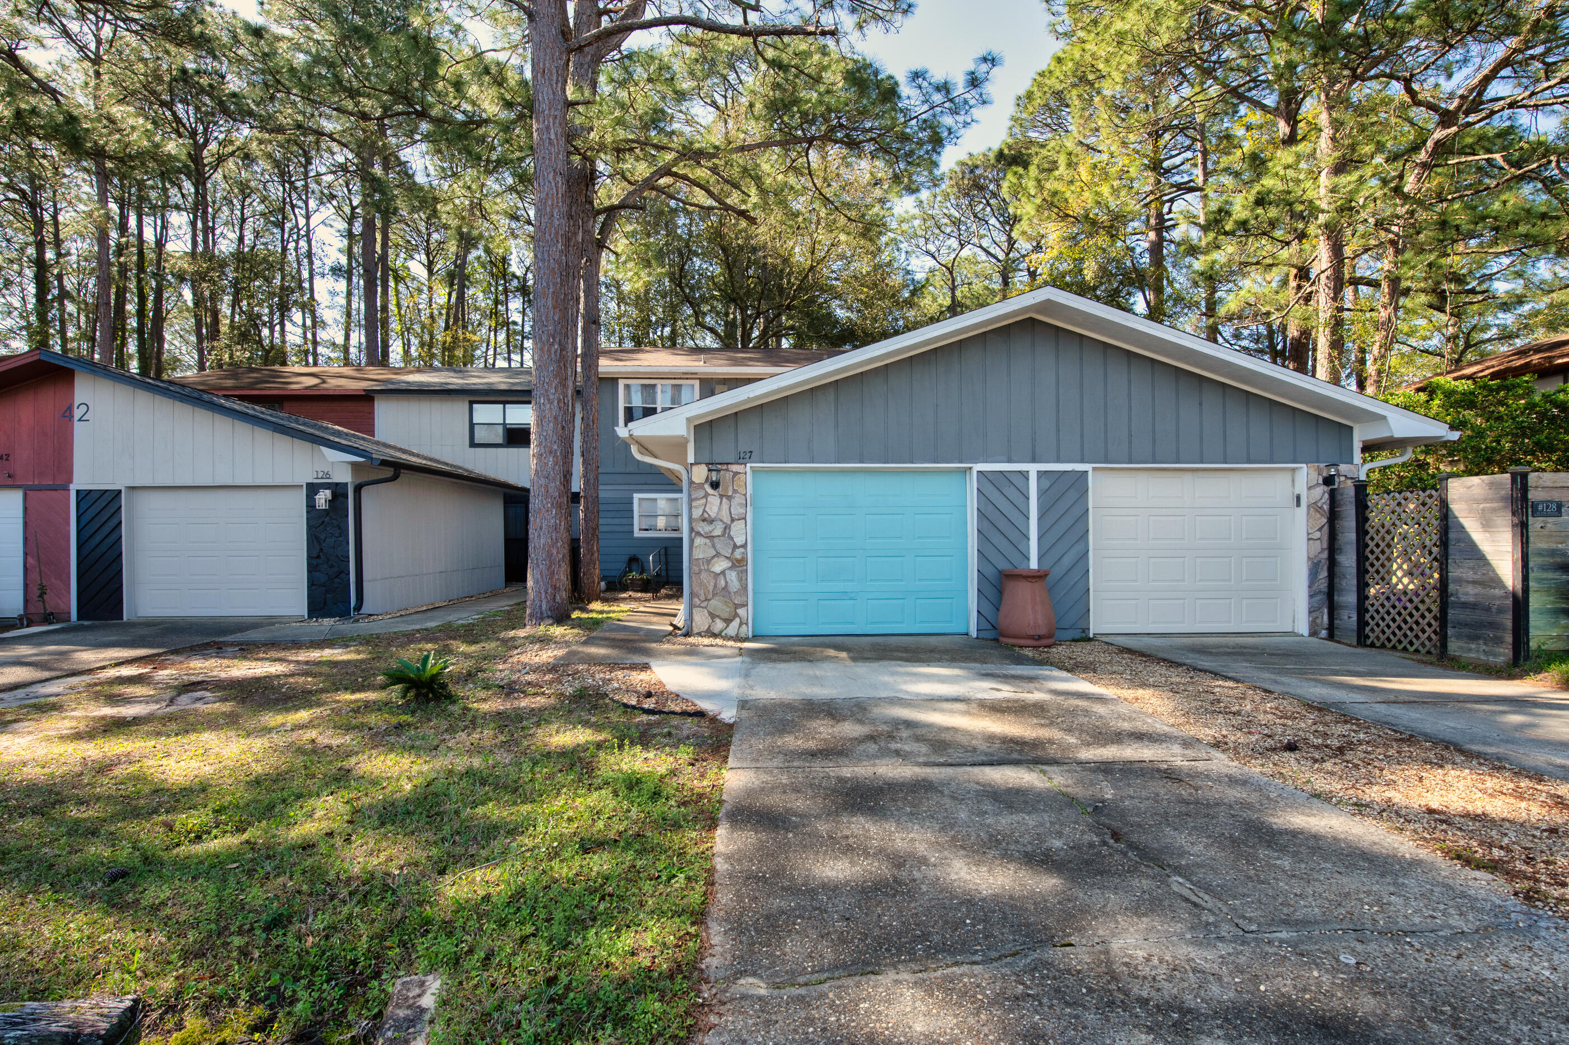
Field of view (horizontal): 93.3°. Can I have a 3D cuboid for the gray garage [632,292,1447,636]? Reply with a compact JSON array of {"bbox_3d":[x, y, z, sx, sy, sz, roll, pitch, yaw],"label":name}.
[{"bbox_3d":[2.930,-0.660,12.100,9.800,4.200,6.900,0,0,-1],"label":"gray garage"}]

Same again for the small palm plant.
[{"bbox_3d":[-3.070,1.265,6.200,0.610,0.380,0.570,0,0,0],"label":"small palm plant"}]

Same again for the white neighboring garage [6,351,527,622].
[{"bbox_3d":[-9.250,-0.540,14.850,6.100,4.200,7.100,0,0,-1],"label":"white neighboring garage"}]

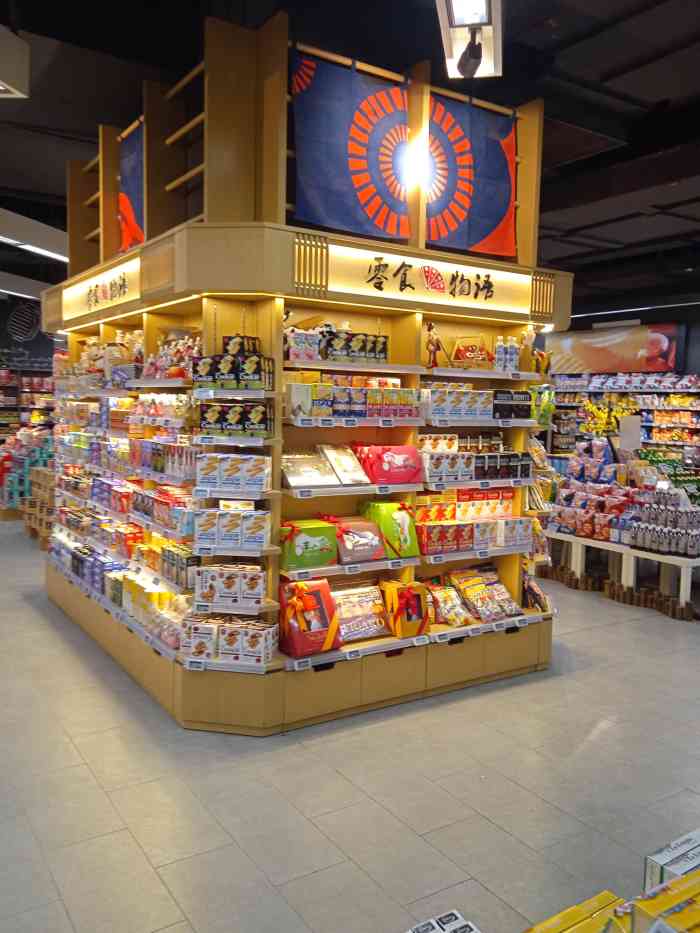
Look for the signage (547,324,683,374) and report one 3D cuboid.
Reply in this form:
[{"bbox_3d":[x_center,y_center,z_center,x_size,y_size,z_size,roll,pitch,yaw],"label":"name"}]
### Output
[{"bbox_3d":[3.806,-1.666,11.003,0.070,0.615,2.382,-2,6,-34],"label":"signage"}]

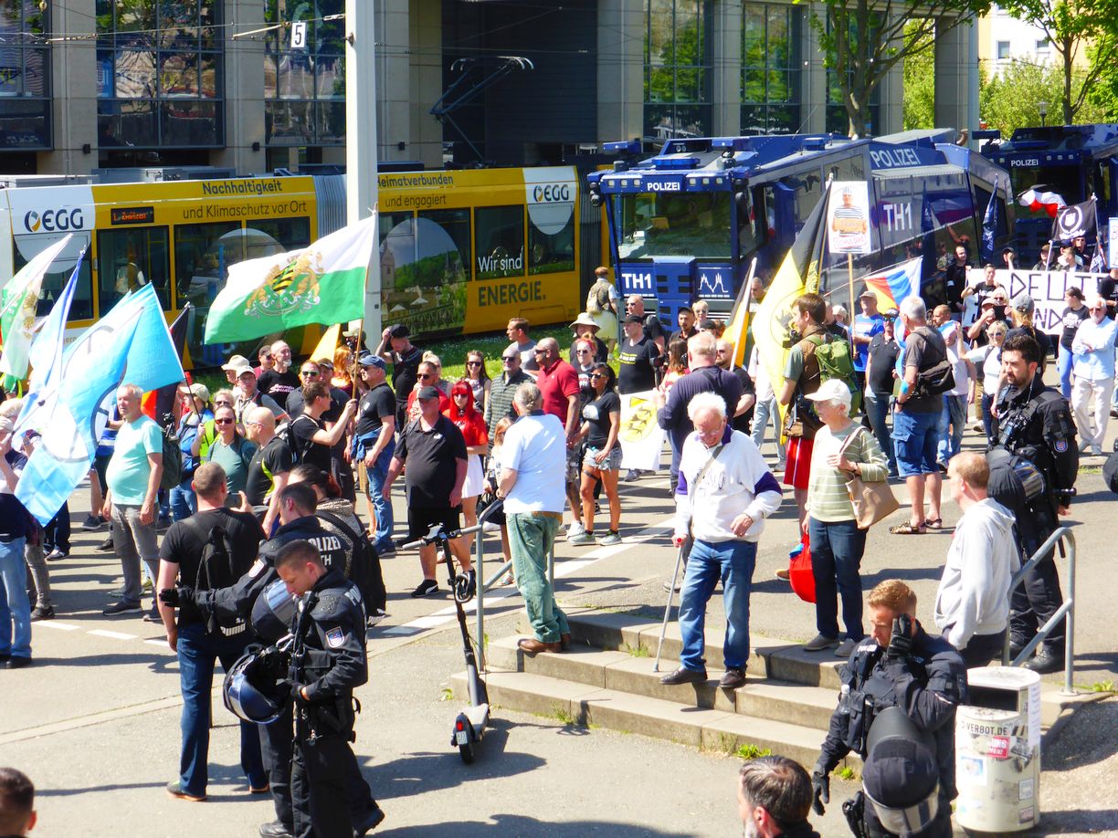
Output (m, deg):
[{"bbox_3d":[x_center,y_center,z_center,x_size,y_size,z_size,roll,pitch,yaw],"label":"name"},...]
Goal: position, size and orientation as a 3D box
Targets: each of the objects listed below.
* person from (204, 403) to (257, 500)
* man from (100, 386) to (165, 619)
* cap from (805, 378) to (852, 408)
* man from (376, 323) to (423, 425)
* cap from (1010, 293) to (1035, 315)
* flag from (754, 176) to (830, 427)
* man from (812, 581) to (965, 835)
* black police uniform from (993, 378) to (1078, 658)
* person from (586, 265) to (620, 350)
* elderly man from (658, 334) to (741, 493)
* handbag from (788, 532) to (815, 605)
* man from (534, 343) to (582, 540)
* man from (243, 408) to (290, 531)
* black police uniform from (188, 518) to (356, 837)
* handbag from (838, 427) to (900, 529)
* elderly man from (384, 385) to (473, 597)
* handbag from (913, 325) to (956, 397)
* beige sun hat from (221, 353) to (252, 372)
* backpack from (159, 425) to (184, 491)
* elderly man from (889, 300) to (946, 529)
[{"bbox_3d":[-2.355,0.748,18.495,0.520,1.710,0.320,2,7,14],"label":"person"},{"bbox_3d":[-3.200,0.602,19.297,0.420,1.758,0.530,-3,7,-25],"label":"man"},{"bbox_3d":[1.555,-0.153,14.750,0.270,0.150,0.180,-4,8,-28],"label":"cap"},{"bbox_3d":[-1.710,-0.158,27.695,0.550,1.760,0.420,3,7,23],"label":"man"},{"bbox_3d":[3.968,-0.987,21.800,0.180,0.150,0.260,1,7,9],"label":"cap"},{"bbox_3d":[1.713,-0.791,18.800,0.550,1.900,0.350,2,6,14],"label":"flag"},{"bbox_3d":[1.281,1.537,9.843,0.600,1.842,0.470,3,7,25],"label":"man"},{"bbox_3d":[2.667,0.593,14.204,0.410,1.646,0.550,-5,8,-34],"label":"black police uniform"},{"bbox_3d":[0.774,-1.863,44.587,0.520,1.620,0.450,2,7,20],"label":"person"},{"bbox_3d":[0.982,0.273,18.097,0.620,1.800,0.420,-1,6,-11],"label":"elderly man"},{"bbox_3d":[1.469,0.878,15.000,0.280,0.420,0.160,-5,8,-33],"label":"handbag"},{"bbox_3d":[-0.004,0.168,22.898,0.360,1.775,0.530,-5,8,-39],"label":"man"},{"bbox_3d":[-2.033,0.778,17.599,0.380,1.737,0.520,-4,8,-30],"label":"man"},{"bbox_3d":[-1.463,1.289,13.007,0.660,1.595,0.680,6,9,40],"label":"black police uniform"},{"bbox_3d":[1.791,0.349,14.650,0.330,0.560,0.160,-10,8,-36],"label":"handbag"},{"bbox_3d":[-1.089,0.590,21.494,0.660,1.750,0.420,3,7,22],"label":"elderly man"},{"bbox_3d":[2.814,-0.414,19.100,0.330,0.500,0.160,-3,7,-25],"label":"handbag"},{"bbox_3d":[-2.784,-0.488,22.000,0.260,0.145,0.190,-3,7,-23],"label":"beige sun hat"},{"bbox_3d":[-2.951,0.285,19.150,0.210,0.500,0.320,-4,8,-30],"label":"backpack"},{"bbox_3d":[2.684,-0.037,19.198,0.350,1.763,0.500,6,9,43],"label":"elderly man"}]

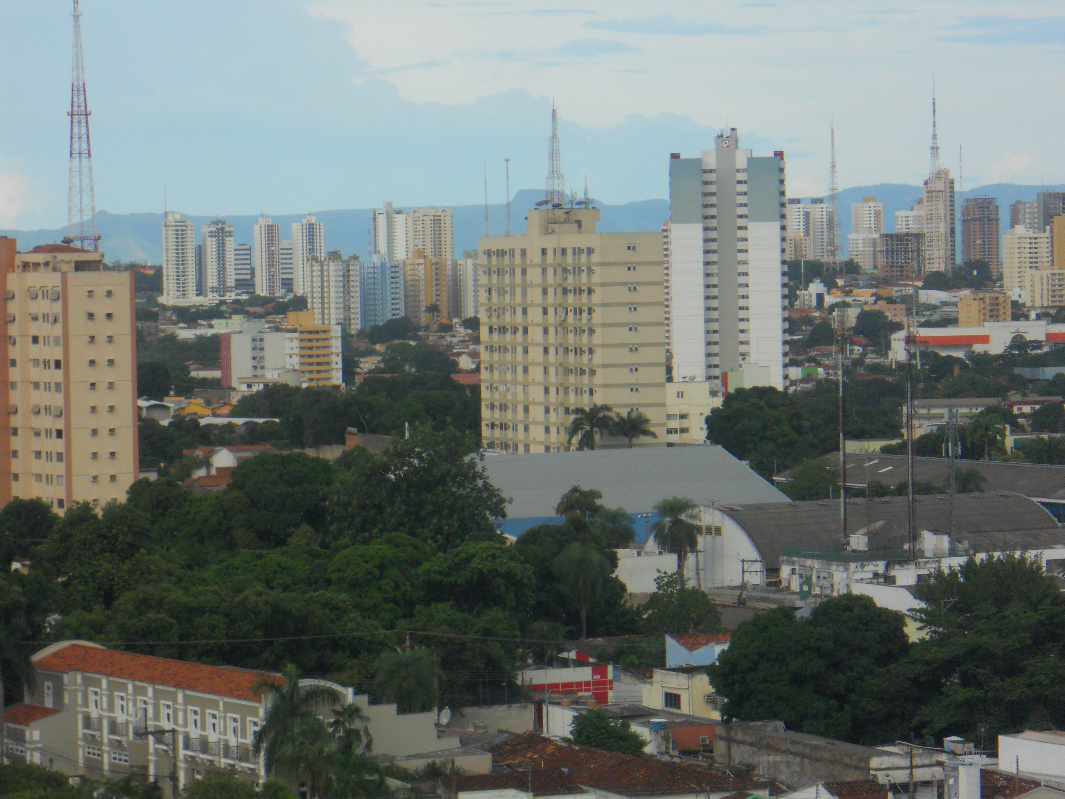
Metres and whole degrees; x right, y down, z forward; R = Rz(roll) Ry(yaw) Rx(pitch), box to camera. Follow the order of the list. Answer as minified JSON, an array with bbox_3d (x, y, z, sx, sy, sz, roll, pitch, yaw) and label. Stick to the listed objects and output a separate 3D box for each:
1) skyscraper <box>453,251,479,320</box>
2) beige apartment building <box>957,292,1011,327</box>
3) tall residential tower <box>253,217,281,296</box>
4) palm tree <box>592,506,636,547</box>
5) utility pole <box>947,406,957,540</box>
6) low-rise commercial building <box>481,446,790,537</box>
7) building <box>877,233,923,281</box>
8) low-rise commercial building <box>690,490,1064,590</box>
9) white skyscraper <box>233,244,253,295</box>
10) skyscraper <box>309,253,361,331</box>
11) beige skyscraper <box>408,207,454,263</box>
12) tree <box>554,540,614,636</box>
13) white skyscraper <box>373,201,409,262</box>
[{"bbox_3d":[-34.130,-63.790,2436.930,22.000,40.480,17.000,-2,2,-12],"label":"skyscraper"},{"bbox_3d":[216.275,-42.081,2060.000,18.000,17.708,18.000,-2,2,-27],"label":"beige apartment building"},{"bbox_3d":[-215.951,-116.281,3510.000,16.500,64.412,17.000,-2,2,-24],"label":"tall residential tower"},{"bbox_3d":[8.310,14.060,437.000,4.600,6.580,4.600,-1,2,0],"label":"palm tree"},{"bbox_3d":[40.640,7.490,417.000,0.900,13.450,0.900,-1,2,0],"label":"utility pole"},{"bbox_3d":[3.915,14.443,536.331,44.000,15.790,39.770,-2,2,-24],"label":"low-rise commercial building"},{"bbox_3d":[245.479,-94.204,2858.944,24.260,32.120,18.210,0,2,30],"label":"building"},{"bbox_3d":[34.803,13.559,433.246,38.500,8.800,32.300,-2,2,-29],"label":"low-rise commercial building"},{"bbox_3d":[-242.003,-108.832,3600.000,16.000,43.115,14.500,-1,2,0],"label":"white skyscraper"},{"bbox_3d":[-107.116,-57.991,2329.445,16.250,43.790,24.060,0,3,39],"label":"skyscraper"},{"bbox_3d":[-82.821,-122.373,3500.000,33.000,68.285,20.000,-1,2,-12],"label":"beige skyscraper"},{"bbox_3d":[4.207,16.151,360.000,5.000,8.519,5.000,-1,2,0],"label":"tree"},{"bbox_3d":[-118.160,-125.830,3608.730,27.000,79.470,18.000,-1,2,9],"label":"white skyscraper"}]

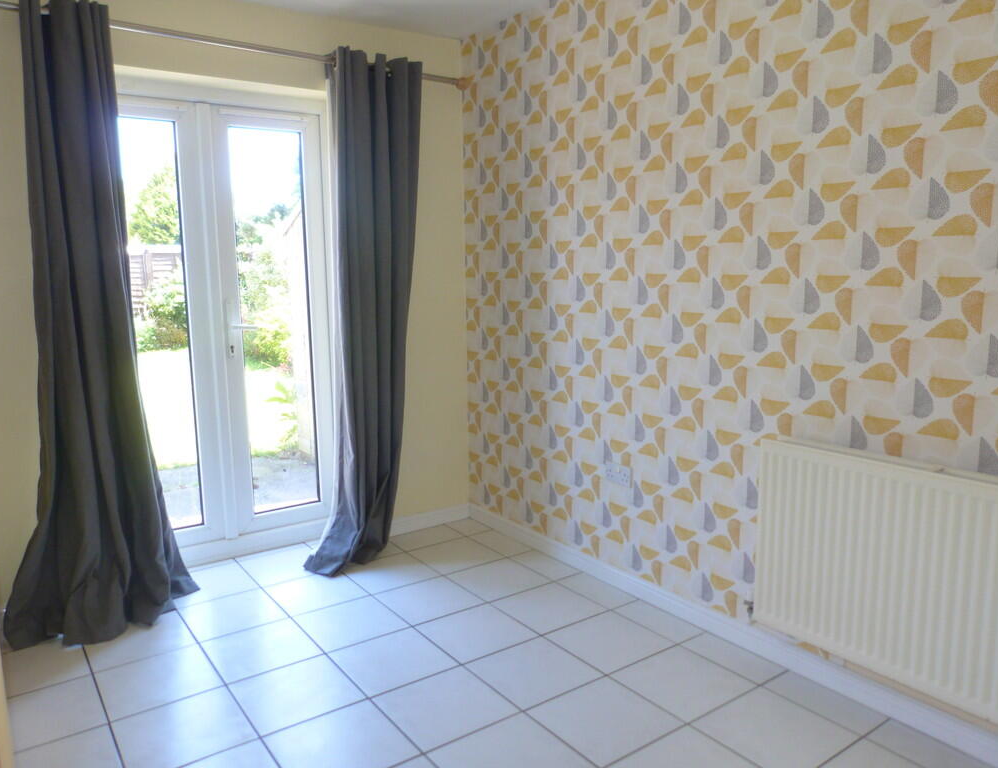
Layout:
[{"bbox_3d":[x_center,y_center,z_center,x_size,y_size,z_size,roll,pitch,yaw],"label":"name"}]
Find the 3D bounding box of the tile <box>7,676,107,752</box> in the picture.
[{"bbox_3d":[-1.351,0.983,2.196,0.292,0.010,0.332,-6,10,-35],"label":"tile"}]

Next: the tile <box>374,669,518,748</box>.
[{"bbox_3d":[-0.163,0.975,2.237,0.334,0.012,0.334,-6,10,-35],"label":"tile"}]

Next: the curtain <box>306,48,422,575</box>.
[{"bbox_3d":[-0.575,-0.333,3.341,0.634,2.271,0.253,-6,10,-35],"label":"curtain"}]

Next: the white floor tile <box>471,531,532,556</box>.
[{"bbox_3d":[0.003,0.779,3.585,0.166,0.012,0.334,-6,10,-35],"label":"white floor tile"}]

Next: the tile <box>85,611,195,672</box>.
[{"bbox_3d":[-1.299,0.925,2.665,0.334,0.012,0.334,-6,10,-35],"label":"tile"}]

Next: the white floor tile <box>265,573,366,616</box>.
[{"bbox_3d":[-0.751,0.864,3.052,0.334,0.012,0.334,-6,10,-35],"label":"white floor tile"}]

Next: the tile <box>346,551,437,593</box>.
[{"bbox_3d":[-0.474,0.826,3.225,0.332,0.010,0.332,-6,10,-35],"label":"tile"}]

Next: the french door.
[{"bbox_3d":[-1.252,-0.242,3.248,1.040,1.910,0.070,-6,10,-35],"label":"french door"}]

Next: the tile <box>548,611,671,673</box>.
[{"bbox_3d":[0.380,0.900,2.588,0.329,0.010,0.329,-6,10,-35],"label":"tile"}]

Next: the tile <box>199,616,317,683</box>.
[{"bbox_3d":[-0.816,0.916,2.550,0.329,0.010,0.329,-6,10,-35],"label":"tile"}]

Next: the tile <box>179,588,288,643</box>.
[{"bbox_3d":[-1.010,0.880,2.818,0.329,0.010,0.329,-6,10,-35],"label":"tile"}]

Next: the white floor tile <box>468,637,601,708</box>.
[{"bbox_3d":[0.110,0.930,2.397,0.329,0.010,0.329,-6,10,-35],"label":"white floor tile"}]

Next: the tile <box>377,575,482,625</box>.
[{"bbox_3d":[-0.281,0.870,2.974,0.334,0.012,0.334,-6,10,-35],"label":"tile"}]

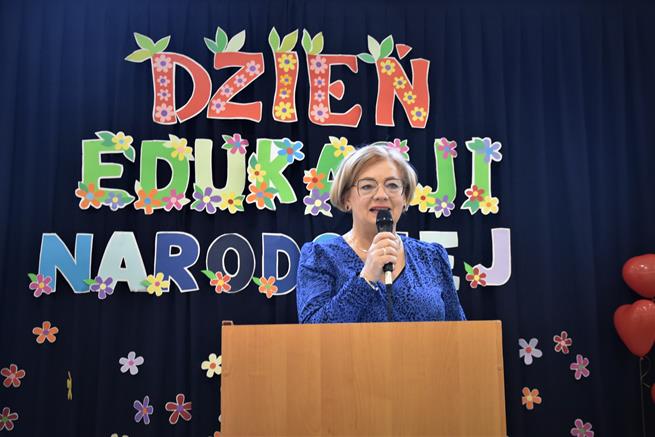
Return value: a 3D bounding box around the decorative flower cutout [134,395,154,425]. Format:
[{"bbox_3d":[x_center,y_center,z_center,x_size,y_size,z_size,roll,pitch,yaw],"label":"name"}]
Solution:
[{"bbox_3d":[-0.635,0.663,2.653,0.075,0.102,0.020,-1,-8,0],"label":"decorative flower cutout"}]

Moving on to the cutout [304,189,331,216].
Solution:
[{"bbox_3d":[-0.036,-0.058,2.757,0.103,0.100,0.012,-1,-8,0],"label":"cutout"}]

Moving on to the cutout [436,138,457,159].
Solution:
[{"bbox_3d":[0.435,-0.255,2.785,0.074,0.076,0.011,-1,-8,0],"label":"cutout"}]

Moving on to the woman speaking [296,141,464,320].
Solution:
[{"bbox_3d":[0.148,0.600,1.932,0.490,1.640,0.370,1,-9,-14],"label":"woman speaking"}]

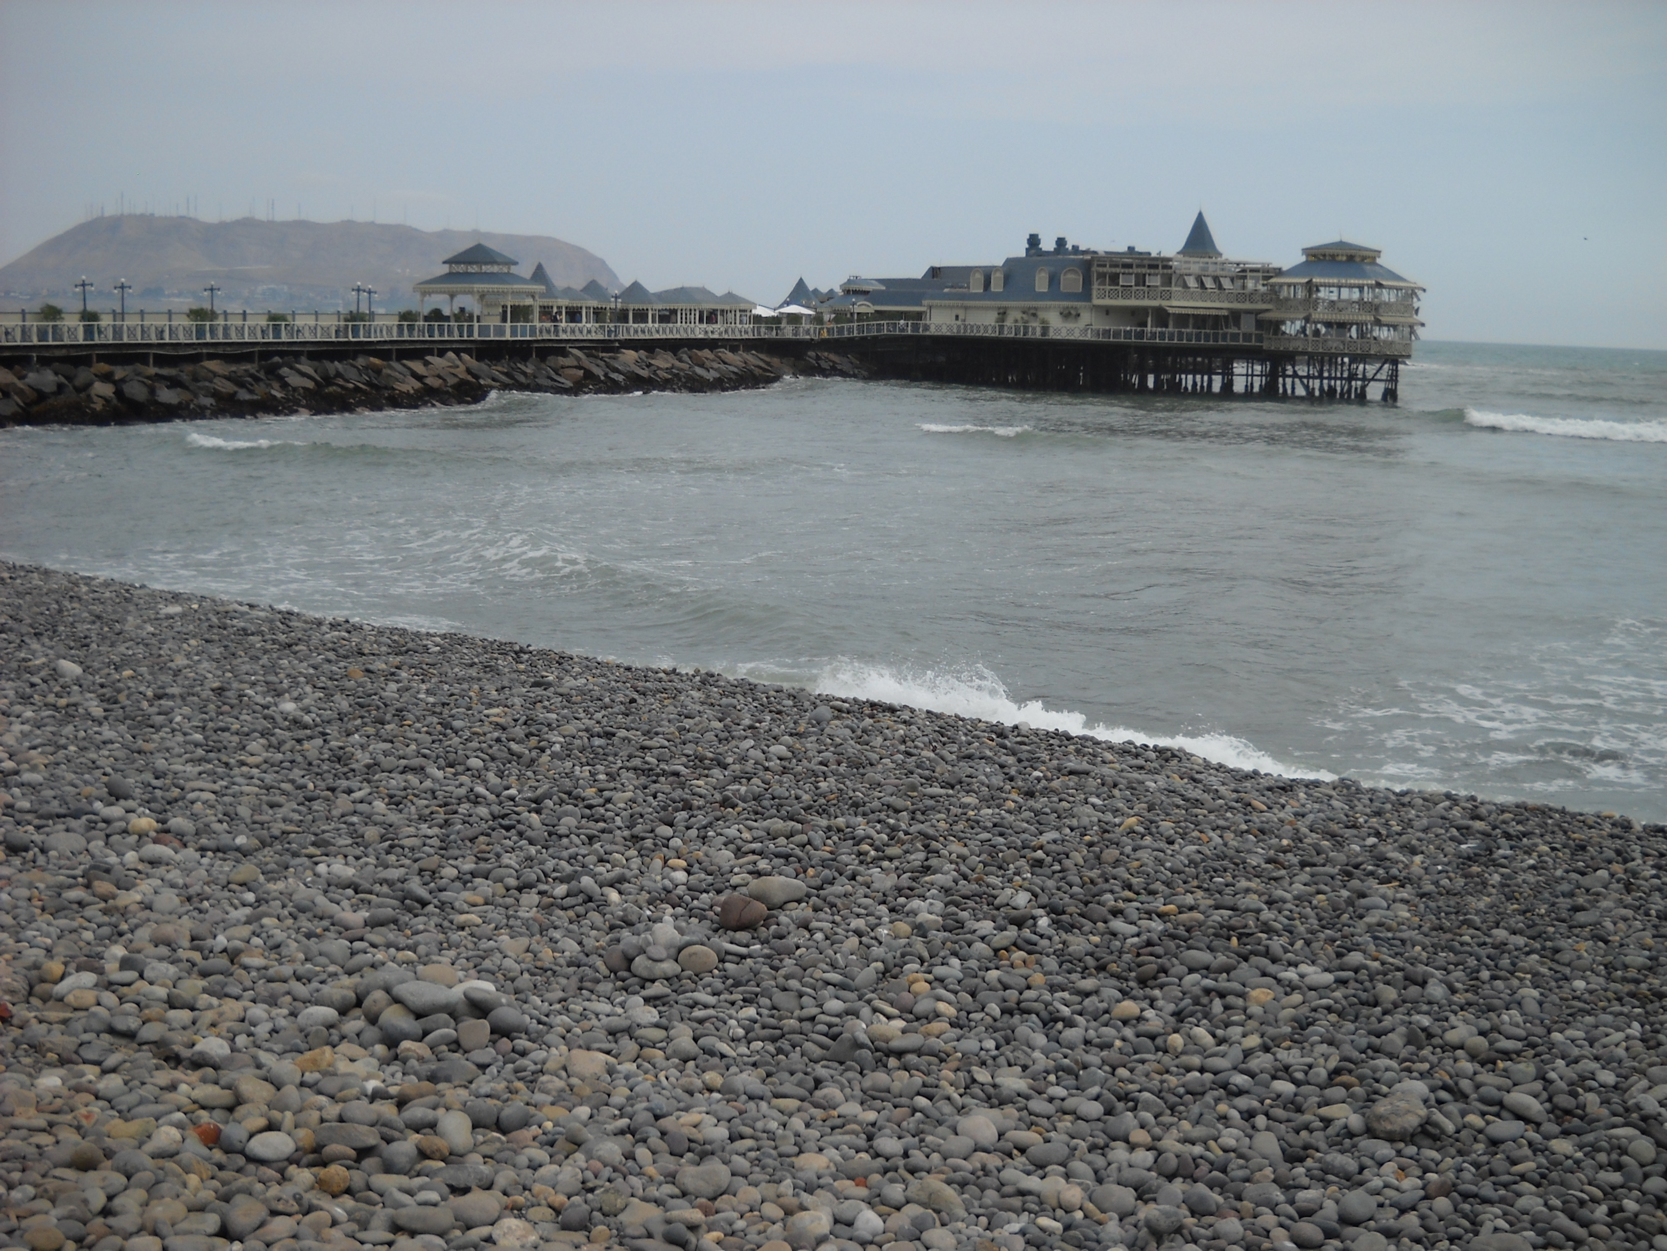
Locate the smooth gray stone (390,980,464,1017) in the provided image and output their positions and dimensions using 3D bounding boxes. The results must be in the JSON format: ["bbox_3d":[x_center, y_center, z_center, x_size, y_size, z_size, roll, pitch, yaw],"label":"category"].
[{"bbox_3d":[-1.082,0.990,5.260,0.195,0.090,0.135,0,9,-11],"label":"smooth gray stone"}]

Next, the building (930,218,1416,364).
[{"bbox_3d":[25.567,-26.106,153.000,37.000,10.300,18.000,3,9,10],"label":"building"}]

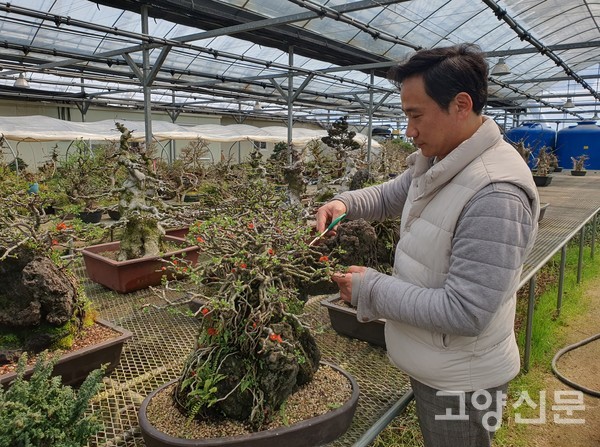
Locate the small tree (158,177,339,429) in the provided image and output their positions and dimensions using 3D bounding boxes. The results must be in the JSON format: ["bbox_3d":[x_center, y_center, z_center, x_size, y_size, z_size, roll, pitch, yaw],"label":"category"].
[{"bbox_3d":[-0.149,0.205,1.310,0.510,0.650,0.440,0,10,-6],"label":"small tree"}]

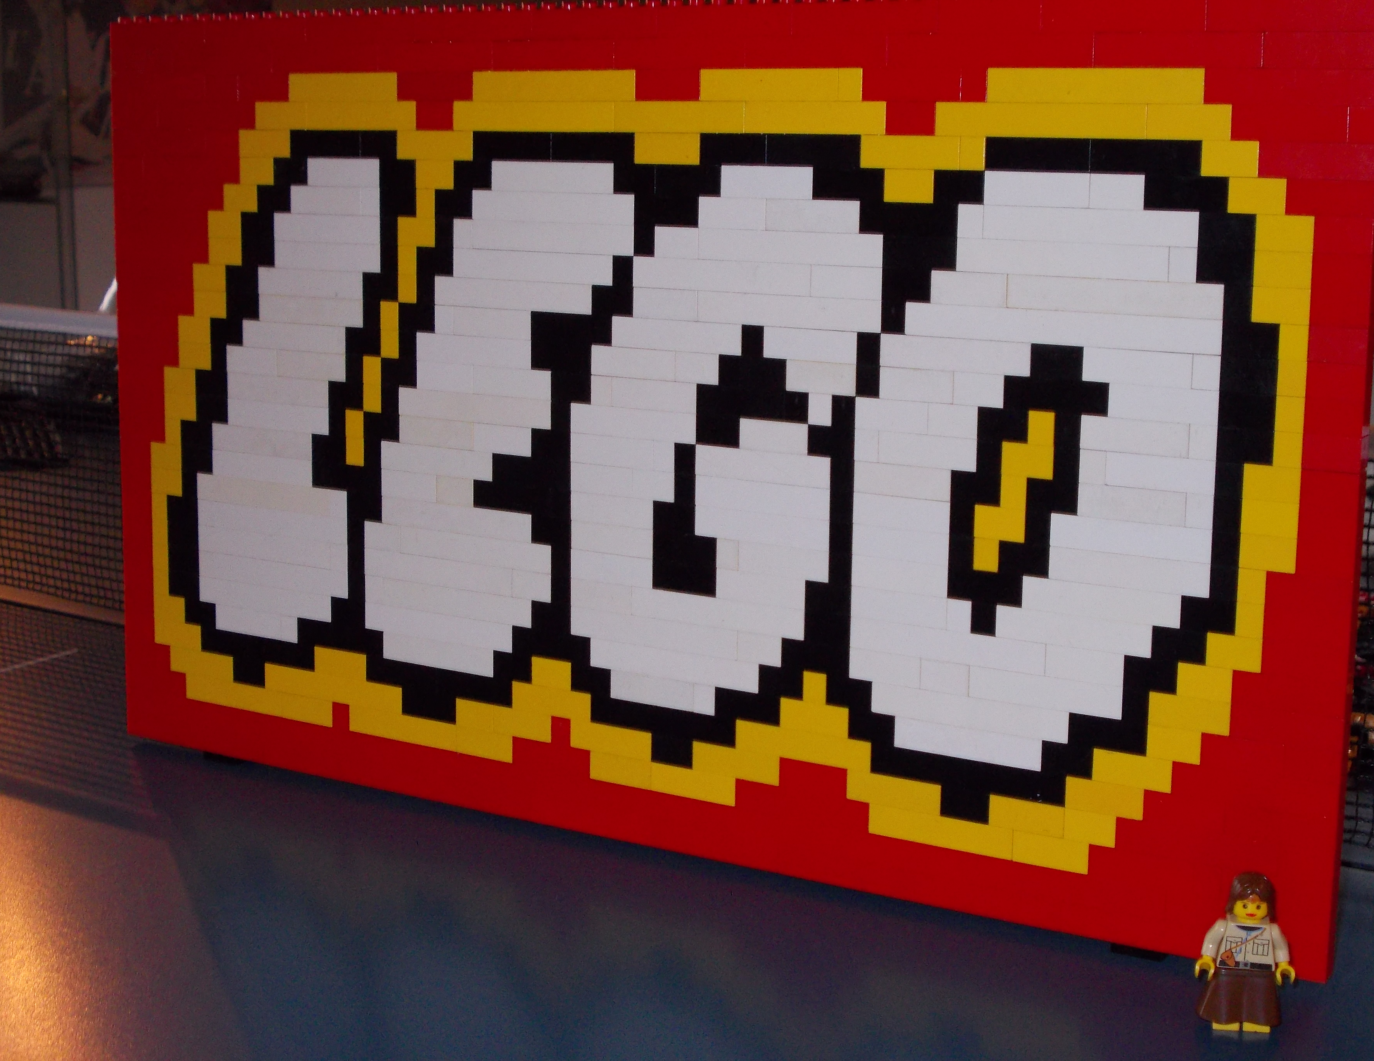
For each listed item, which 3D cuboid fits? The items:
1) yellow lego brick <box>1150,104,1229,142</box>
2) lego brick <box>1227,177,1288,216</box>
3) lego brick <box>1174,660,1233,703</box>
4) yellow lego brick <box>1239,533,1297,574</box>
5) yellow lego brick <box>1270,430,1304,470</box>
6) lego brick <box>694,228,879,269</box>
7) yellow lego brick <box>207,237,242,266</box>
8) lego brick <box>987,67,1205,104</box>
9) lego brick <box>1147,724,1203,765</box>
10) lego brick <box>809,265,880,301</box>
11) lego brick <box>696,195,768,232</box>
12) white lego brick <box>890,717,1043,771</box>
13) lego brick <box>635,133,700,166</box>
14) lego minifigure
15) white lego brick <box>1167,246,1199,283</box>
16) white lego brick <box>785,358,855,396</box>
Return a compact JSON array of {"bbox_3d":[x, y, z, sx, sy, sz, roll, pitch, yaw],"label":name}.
[{"bbox_3d":[0.137,-0.110,0.562,0.024,0.010,0.008,7,12,31],"label":"yellow lego brick"},{"bbox_3d":[0.153,-0.089,0.556,0.016,0.010,0.008,7,12,31],"label":"lego brick"},{"bbox_3d":[0.147,0.042,0.587,0.016,0.010,0.008,7,12,31],"label":"lego brick"},{"bbox_3d":[0.160,0.005,0.569,0.016,0.010,0.008,7,12,31],"label":"yellow lego brick"},{"bbox_3d":[0.163,-0.022,0.562,0.008,0.010,0.008,7,12,31],"label":"yellow lego brick"},{"bbox_3d":[0.033,-0.086,0.633,0.064,0.010,0.008,7,12,31],"label":"lego brick"},{"bbox_3d":[-0.165,-0.102,0.755,0.016,0.010,0.008,7,12,31],"label":"yellow lego brick"},{"bbox_3d":[0.114,-0.122,0.576,0.064,0.010,0.008,7,12,31],"label":"lego brick"},{"bbox_3d":[0.140,0.060,0.591,0.016,0.010,0.008,7,12,31],"label":"lego brick"},{"bbox_3d":[0.049,-0.075,0.624,0.024,0.010,0.008,7,12,31],"label":"lego brick"},{"bbox_3d":[0.016,-0.098,0.640,0.024,0.010,0.008,7,12,31],"label":"lego brick"},{"bbox_3d":[0.086,0.063,0.624,0.048,0.010,0.008,7,12,31],"label":"white lego brick"},{"bbox_3d":[-0.004,-0.119,0.649,0.024,0.010,0.008,7,12,31],"label":"lego brick"},{"bbox_3d":[0.146,0.109,0.547,0.025,0.042,0.013,2,10,9],"label":"lego minifigure"},{"bbox_3d":[0.137,-0.073,0.568,0.008,0.010,0.008,7,12,31],"label":"white lego brick"},{"bbox_3d":[0.042,-0.047,0.633,0.024,0.010,0.008,7,12,31],"label":"white lego brick"}]

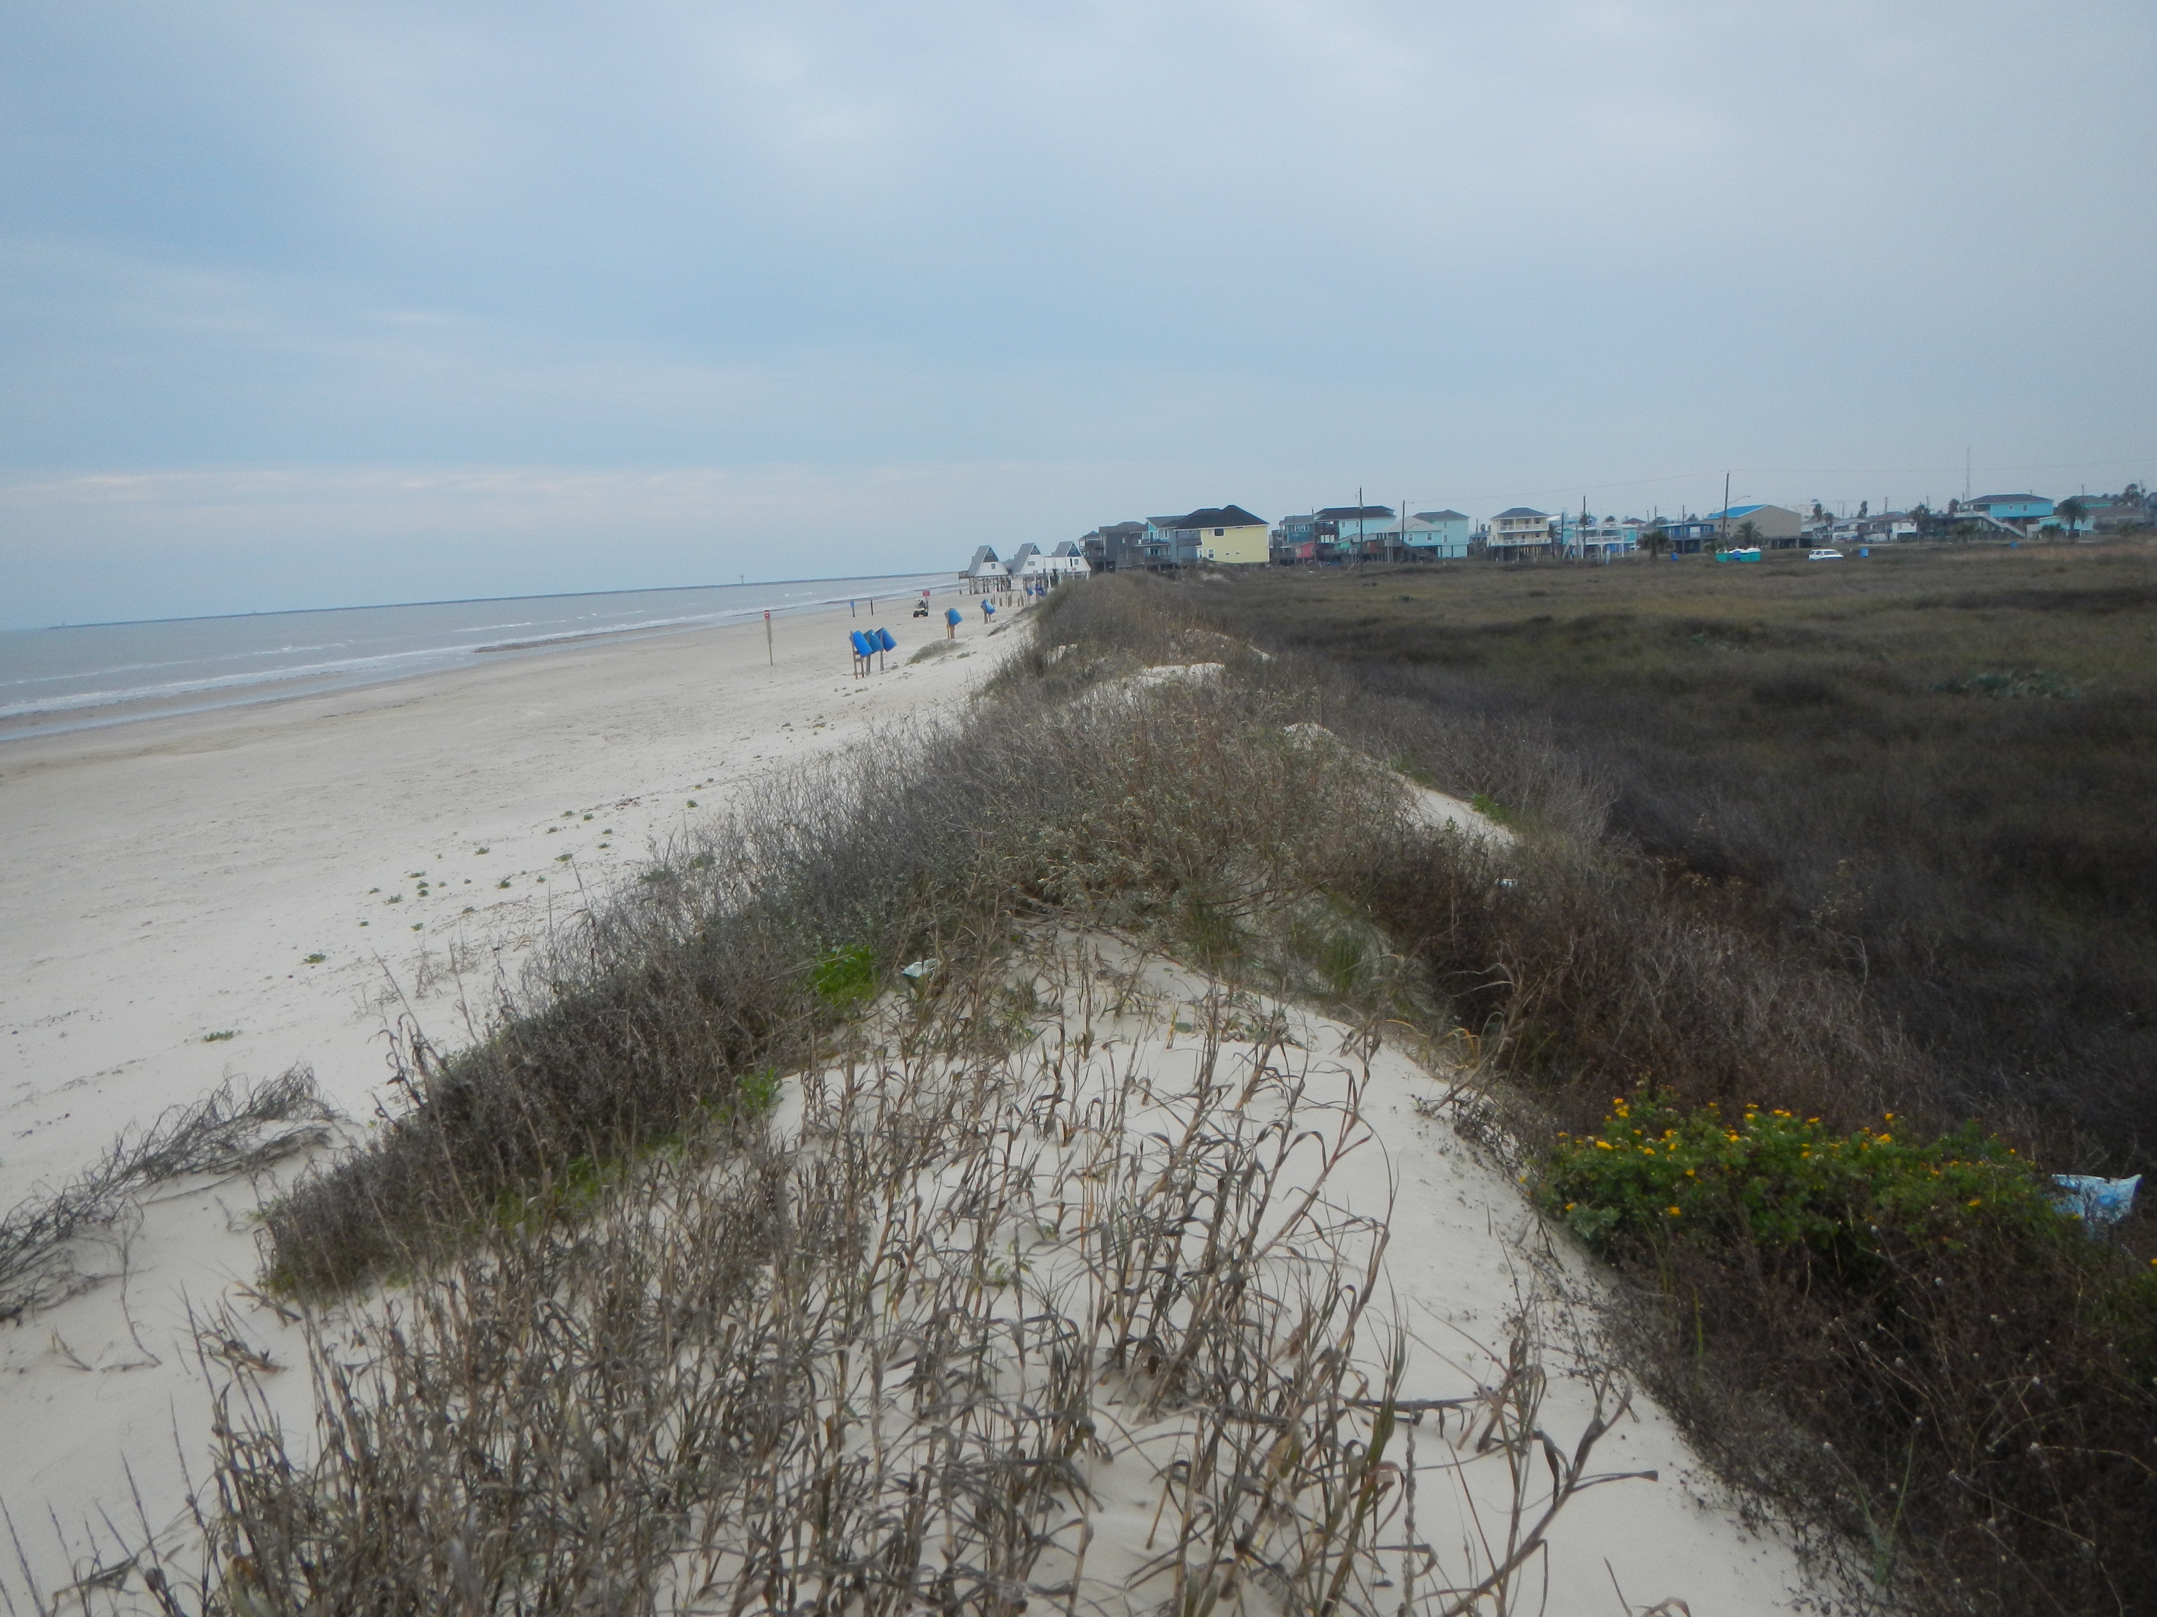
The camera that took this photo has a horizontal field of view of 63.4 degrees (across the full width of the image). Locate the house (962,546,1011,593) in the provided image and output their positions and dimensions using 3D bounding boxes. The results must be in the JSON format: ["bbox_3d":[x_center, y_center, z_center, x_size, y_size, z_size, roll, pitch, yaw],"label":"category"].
[{"bbox_3d":[-16.308,-42.305,308.688,6.500,8.300,8.500,-6,8,-15],"label":"house"}]

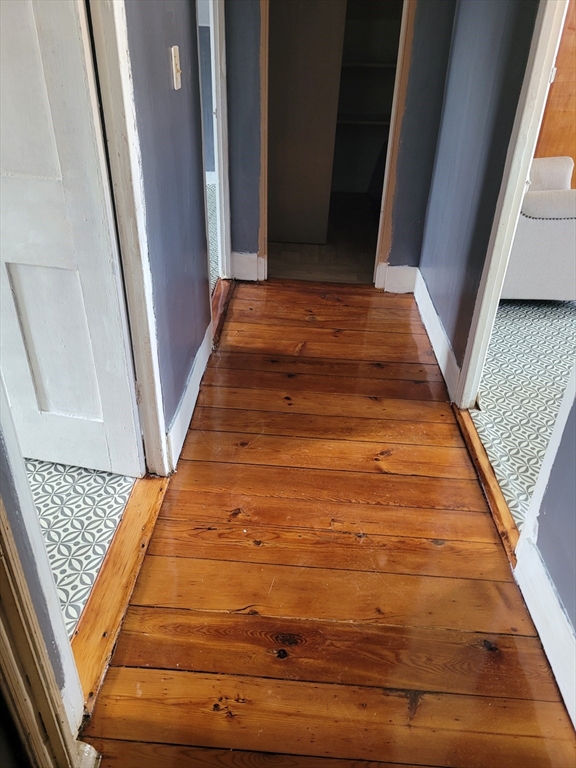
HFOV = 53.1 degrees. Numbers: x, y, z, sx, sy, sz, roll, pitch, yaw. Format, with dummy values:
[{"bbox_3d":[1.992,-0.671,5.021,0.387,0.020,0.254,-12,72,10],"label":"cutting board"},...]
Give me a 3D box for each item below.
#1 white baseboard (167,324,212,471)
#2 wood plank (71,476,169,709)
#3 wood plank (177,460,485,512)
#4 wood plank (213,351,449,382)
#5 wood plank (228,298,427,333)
[{"bbox_3d":[-0.379,0.005,2.325,0.022,0.166,0.857,3,31,2],"label":"white baseboard"},{"bbox_3d":[-0.488,0.539,1.644,0.103,0.022,0.787,3,32,2],"label":"wood plank"},{"bbox_3d":[0.132,0.354,1.970,1.049,0.025,0.159,3,31,2],"label":"wood plank"},{"bbox_3d":[0.170,-0.075,2.664,1.059,0.020,0.153,3,32,2],"label":"wood plank"},{"bbox_3d":[0.203,-0.356,3.113,1.036,0.020,0.287,3,32,2],"label":"wood plank"}]

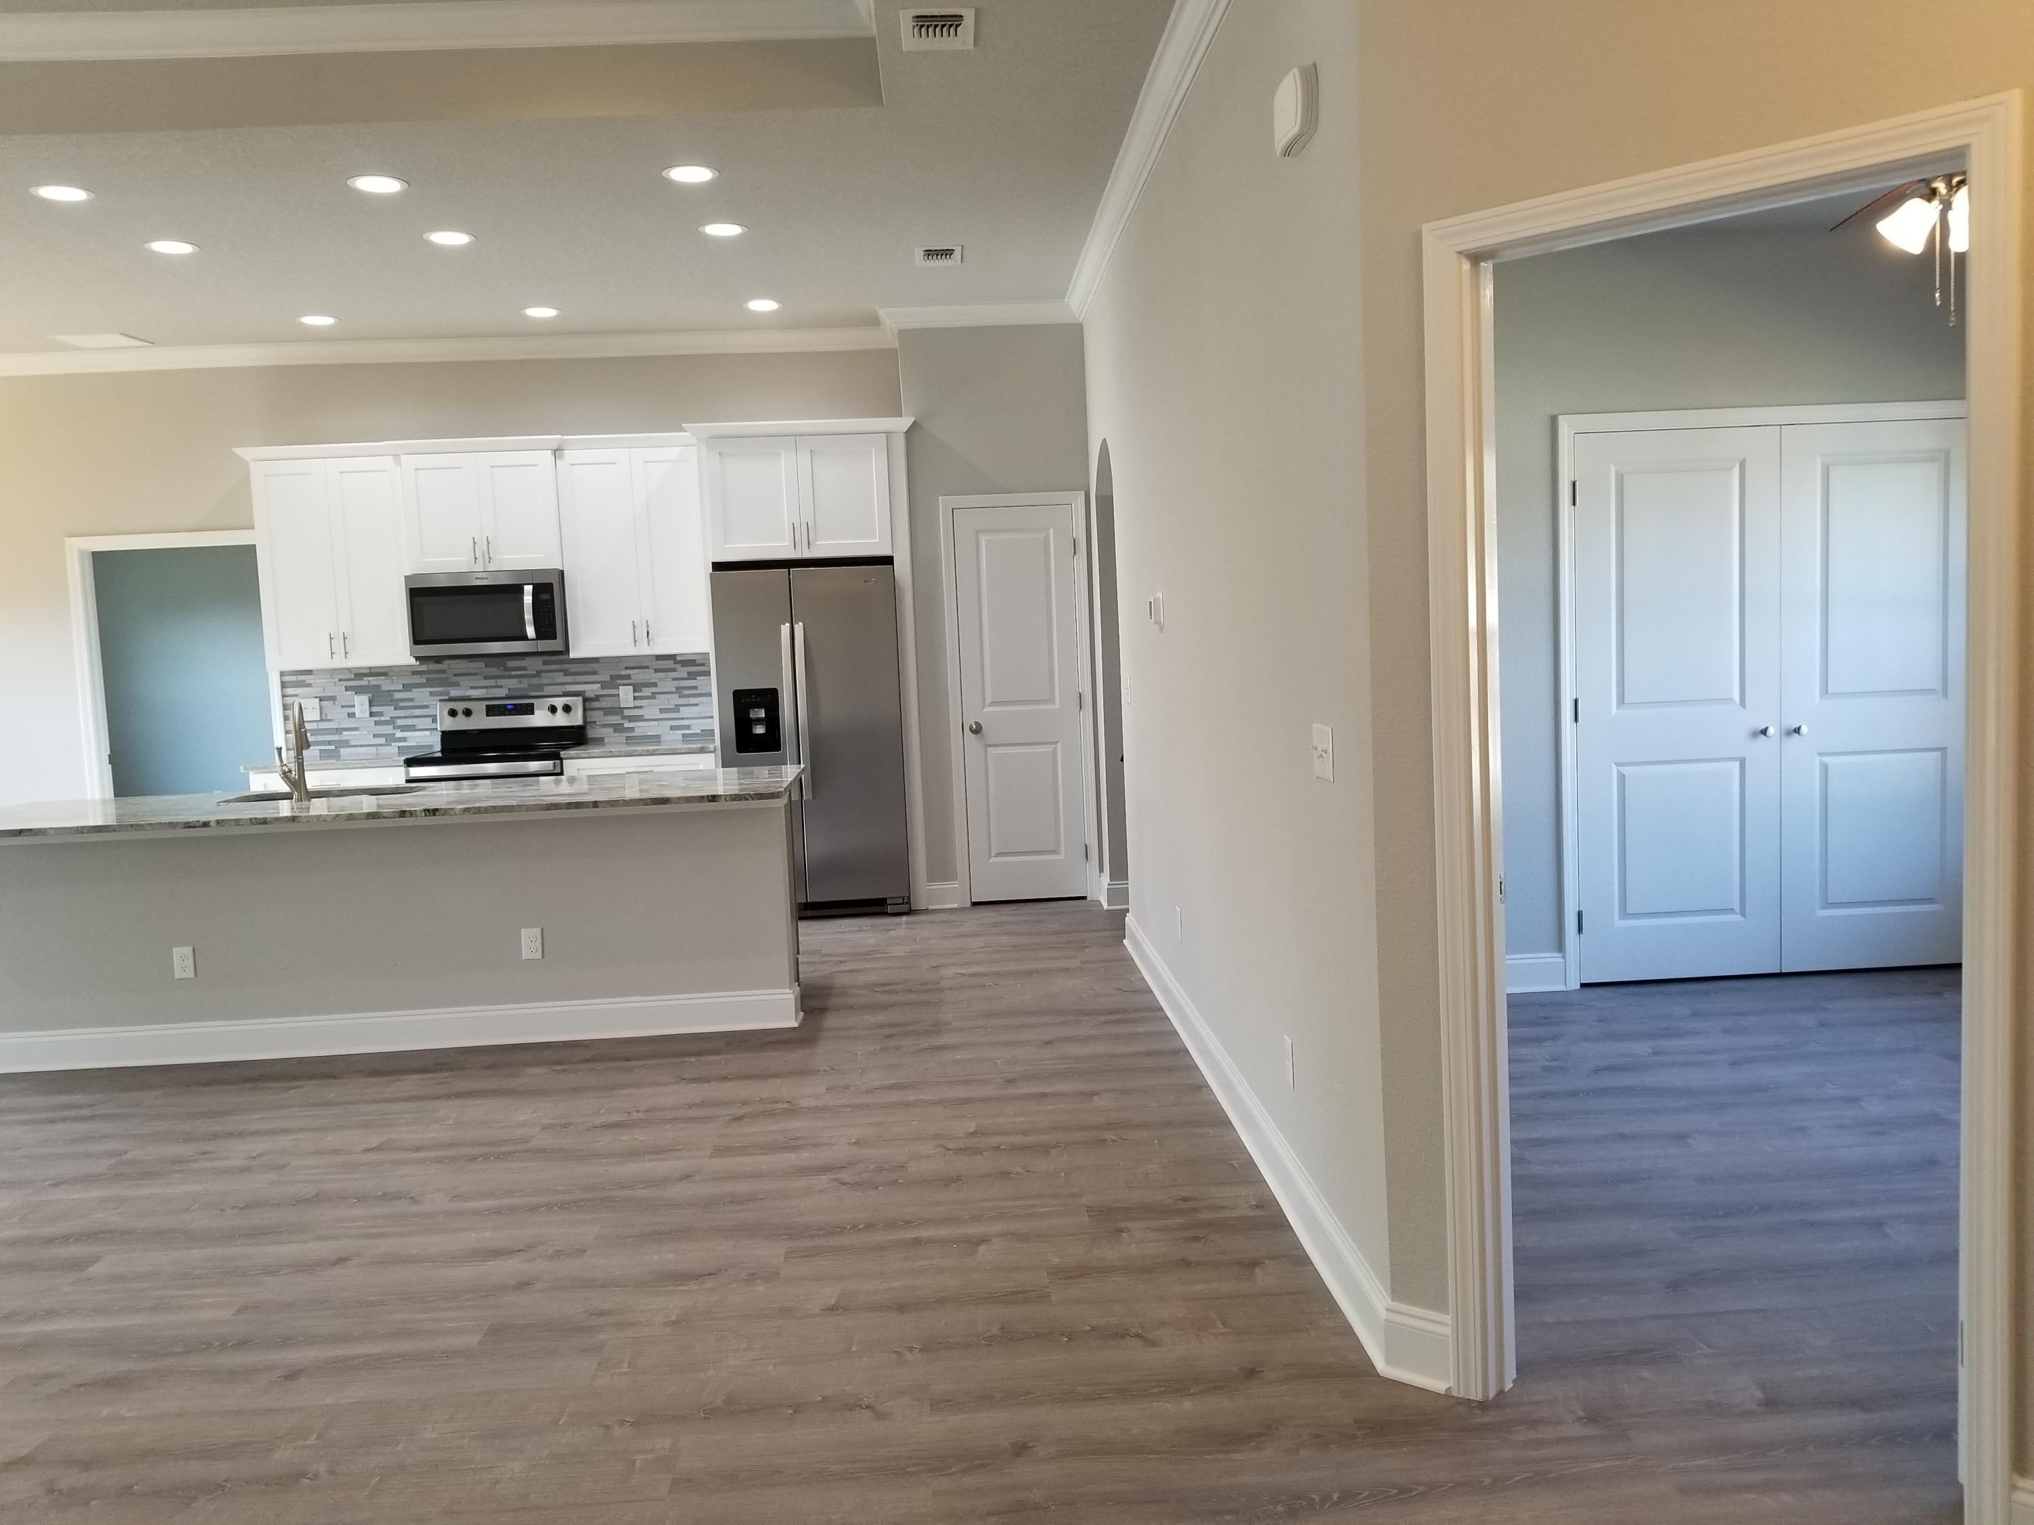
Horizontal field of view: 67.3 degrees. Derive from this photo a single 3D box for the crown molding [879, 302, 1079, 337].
[{"bbox_3d":[-0.178,-2.248,7.667,1.024,0.097,0.095,-3,5,-3],"label":"crown molding"}]

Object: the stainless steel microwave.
[{"bbox_3d":[-2.711,-0.772,7.982,0.765,0.415,0.433,-3,5,-3],"label":"stainless steel microwave"}]

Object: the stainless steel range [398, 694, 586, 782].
[{"bbox_3d":[-2.656,0.264,7.931,0.761,1.171,0.698,-3,5,-3],"label":"stainless steel range"}]

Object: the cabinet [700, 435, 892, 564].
[{"bbox_3d":[-1.105,-1.347,7.930,0.935,0.623,0.593,-3,5,-3],"label":"cabinet"}]

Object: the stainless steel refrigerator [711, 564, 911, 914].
[{"bbox_3d":[-1.034,-0.104,7.927,0.905,1.765,0.765,-3,5,-3],"label":"stainless steel refrigerator"}]

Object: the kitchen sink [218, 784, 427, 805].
[{"bbox_3d":[-2.595,0.227,5.786,0.700,0.210,0.390,-3,5,-3],"label":"kitchen sink"}]

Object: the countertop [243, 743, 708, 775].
[{"bbox_3d":[-2.691,-0.040,7.939,2.333,0.035,0.645,-3,5,-3],"label":"countertop"}]

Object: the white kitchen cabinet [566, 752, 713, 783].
[{"bbox_3d":[-1.896,0.372,8.025,0.753,0.874,0.623,-3,5,-3],"label":"white kitchen cabinet"}]

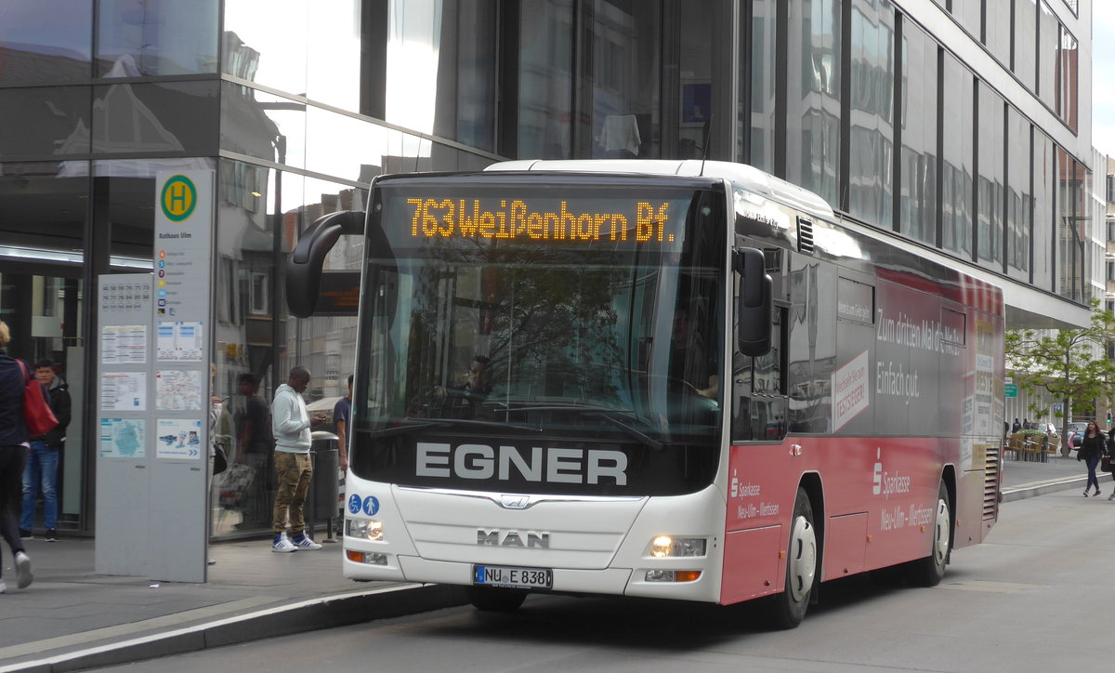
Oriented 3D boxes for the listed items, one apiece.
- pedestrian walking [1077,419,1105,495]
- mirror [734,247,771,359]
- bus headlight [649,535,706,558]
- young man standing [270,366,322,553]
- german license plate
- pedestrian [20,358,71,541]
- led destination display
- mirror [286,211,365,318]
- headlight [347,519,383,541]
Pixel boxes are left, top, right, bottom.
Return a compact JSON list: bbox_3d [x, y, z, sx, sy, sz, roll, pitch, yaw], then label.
[{"bbox_3d":[11.932,2.726,57.500,0.540,1.680,0.450,0,-2,27],"label":"pedestrian walking"},{"bbox_3d":[1.217,-0.217,16.030,0.205,0.665,0.170,2,-2,10],"label":"mirror"},{"bbox_3d":[0.749,1.300,15.912,0.320,0.125,0.170,2,-2,10],"label":"bus headlight"},{"bbox_3d":[-2.475,1.161,24.300,0.420,1.735,0.450,0,-2,21],"label":"young man standing"},{"bbox_3d":[-0.278,1.507,16.137,0.525,0.117,0.020,2,-2,18],"label":"german license plate"},{"bbox_3d":[-5.095,1.126,25.600,0.520,1.790,0.350,0,-2,6],"label":"pedestrian"},{"bbox_3d":[-0.117,-0.746,16.618,1.820,0.265,0.080,2,-2,18],"label":"led destination display"},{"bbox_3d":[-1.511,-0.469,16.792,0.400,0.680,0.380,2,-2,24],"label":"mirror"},{"bbox_3d":[-1.237,1.246,16.568,0.320,0.125,0.170,2,-2,26],"label":"headlight"}]

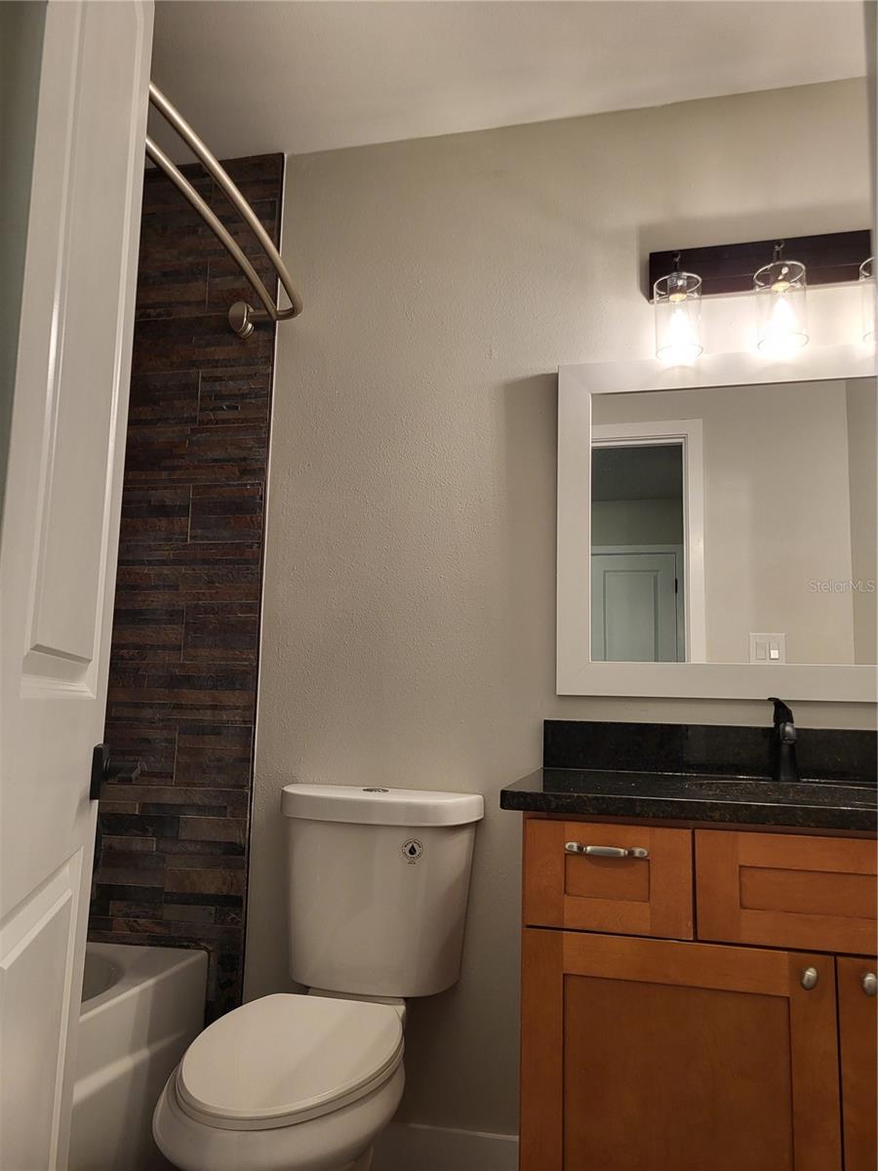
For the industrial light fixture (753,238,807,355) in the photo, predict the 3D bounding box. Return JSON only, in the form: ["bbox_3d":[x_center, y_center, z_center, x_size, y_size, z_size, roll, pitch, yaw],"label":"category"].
[{"bbox_3d":[0.721,-0.611,1.850,0.100,0.225,0.110,0,-8,14],"label":"industrial light fixture"}]

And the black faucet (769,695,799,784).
[{"bbox_3d":[0.672,0.302,1.710,0.055,0.162,0.135,0,-8,14],"label":"black faucet"}]

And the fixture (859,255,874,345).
[{"bbox_3d":[0.920,-0.613,1.801,0.100,0.225,0.110,0,-8,14],"label":"fixture"}]

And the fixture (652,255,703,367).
[{"bbox_3d":[0.519,-0.610,1.900,0.100,0.225,0.110,0,-8,14],"label":"fixture"}]

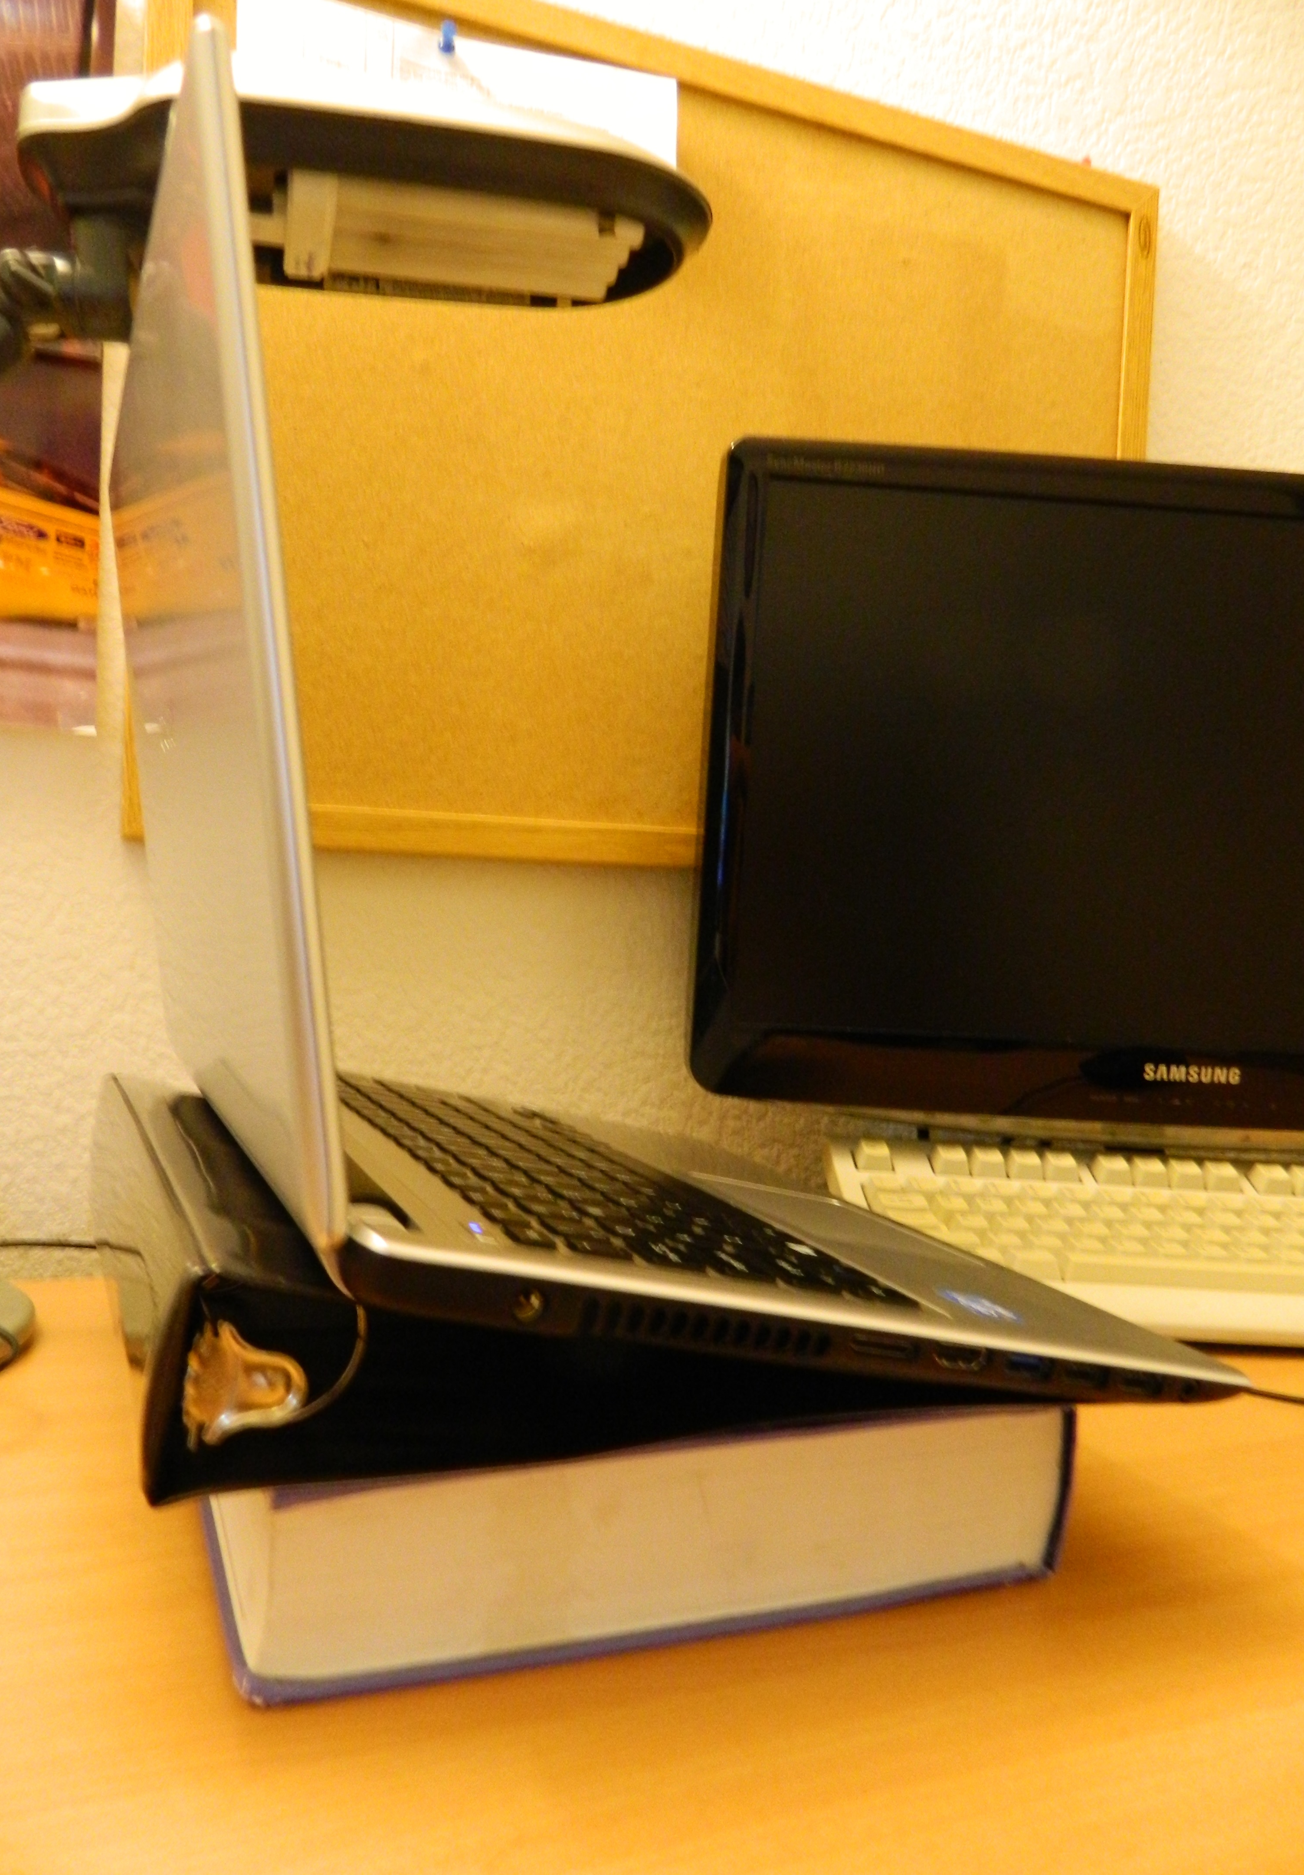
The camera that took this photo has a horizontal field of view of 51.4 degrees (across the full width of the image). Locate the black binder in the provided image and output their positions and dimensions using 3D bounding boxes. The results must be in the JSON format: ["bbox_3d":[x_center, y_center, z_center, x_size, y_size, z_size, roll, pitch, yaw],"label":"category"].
[{"bbox_3d":[-0.057,0.087,0.440,0.216,0.054,0.235,2,4,-24],"label":"black binder"}]

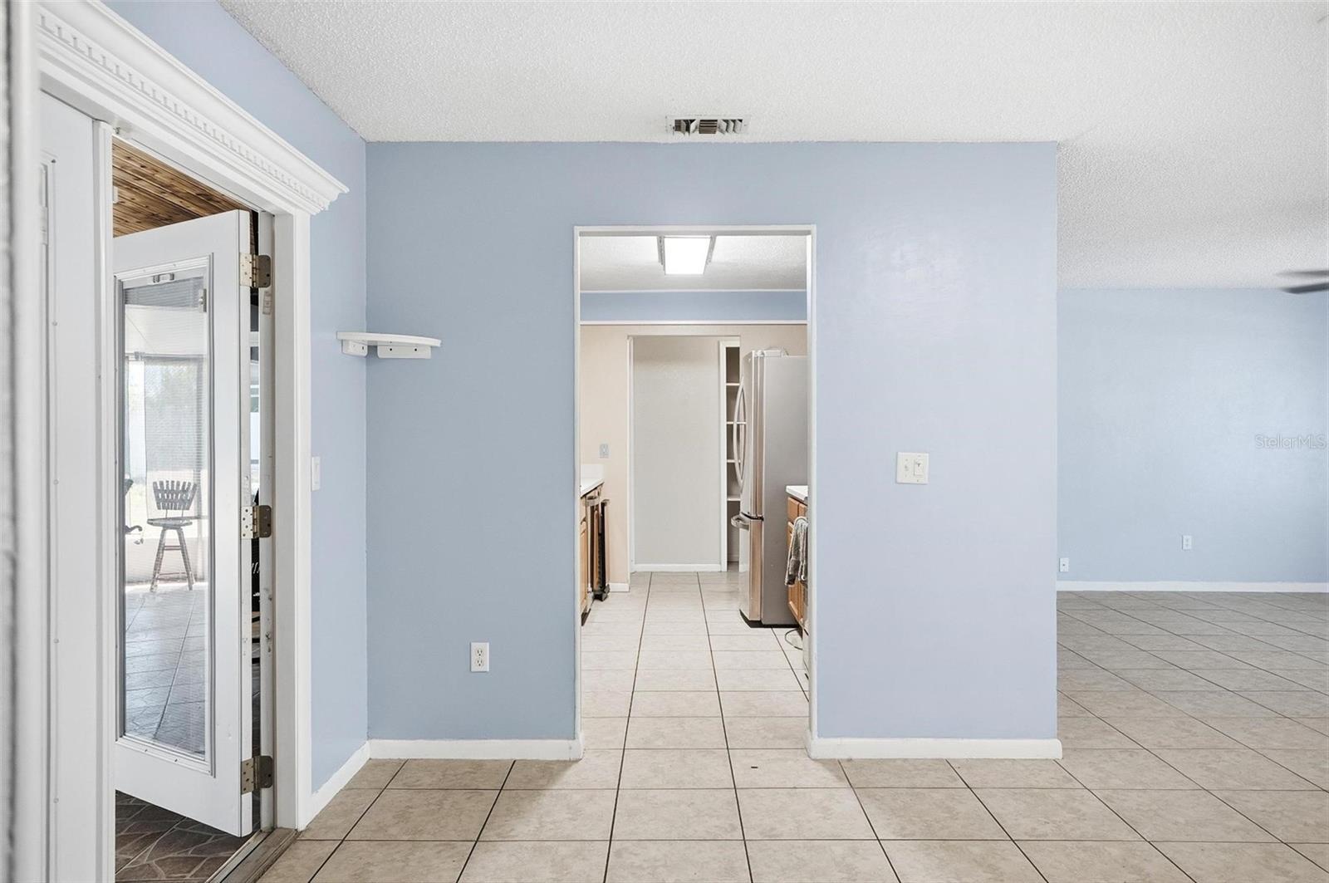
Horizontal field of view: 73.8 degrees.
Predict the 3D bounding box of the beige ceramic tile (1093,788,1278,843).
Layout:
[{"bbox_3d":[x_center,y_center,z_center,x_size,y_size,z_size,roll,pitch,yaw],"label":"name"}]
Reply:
[{"bbox_3d":[1.729,1.254,2.968,0.415,0.010,0.406,0,0,0],"label":"beige ceramic tile"}]

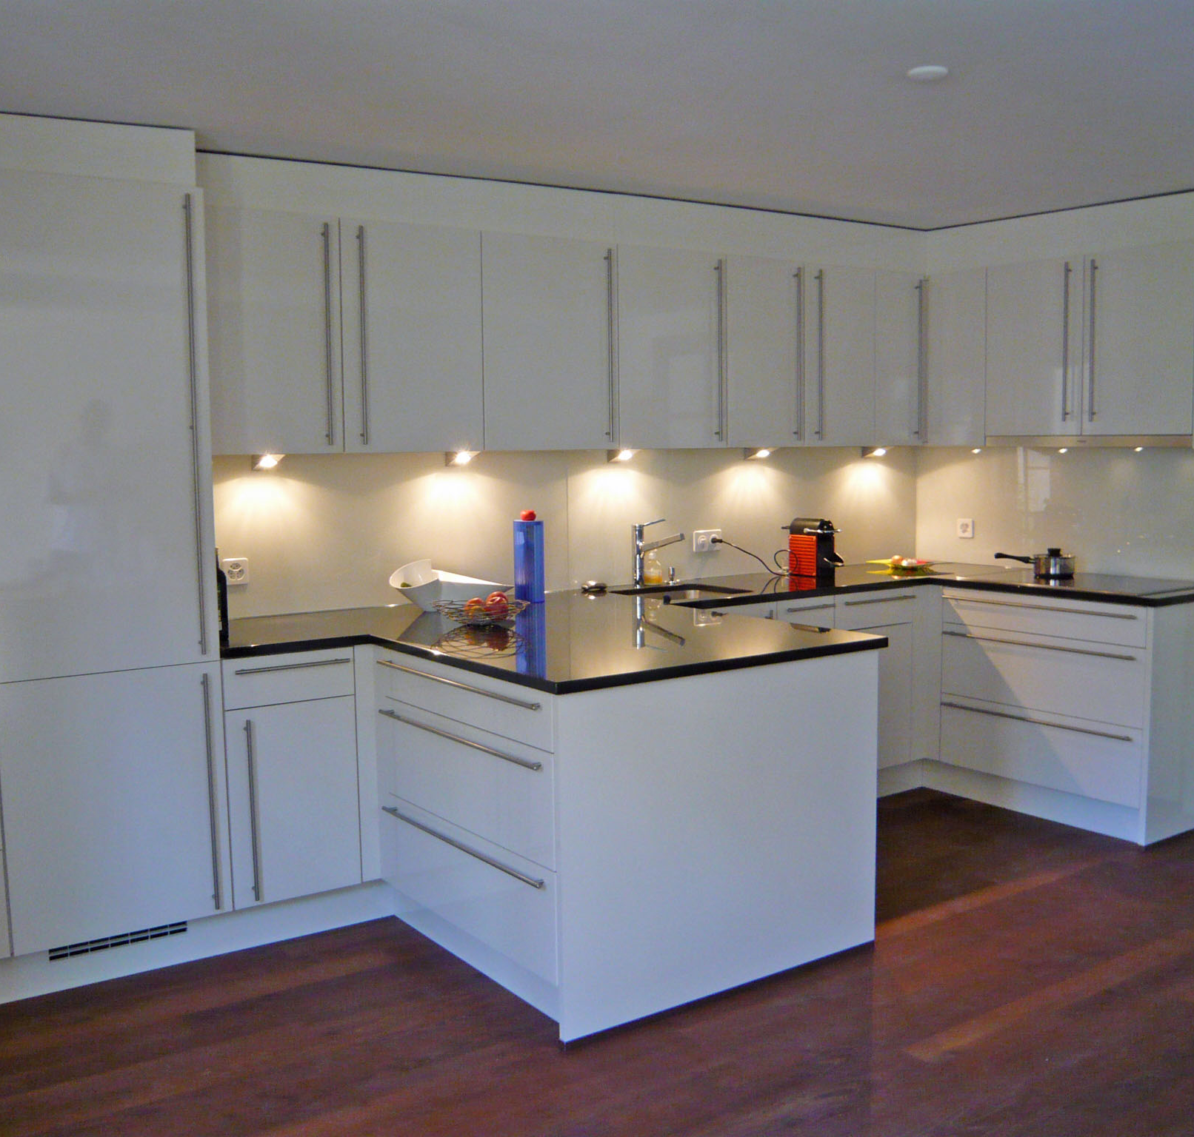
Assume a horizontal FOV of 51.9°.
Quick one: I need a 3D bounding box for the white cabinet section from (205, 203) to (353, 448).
[{"bbox_3d":[-1.077,-0.708,3.766,0.495,0.722,0.348,-4,7,-34],"label":"white cabinet section"}]

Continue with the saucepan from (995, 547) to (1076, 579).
[{"bbox_3d":[1.817,-0.024,5.074,0.315,0.122,0.160,1,6,21],"label":"saucepan"}]

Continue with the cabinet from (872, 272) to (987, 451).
[{"bbox_3d":[1.446,-0.897,5.365,0.705,0.726,0.697,-4,6,-34],"label":"cabinet"}]

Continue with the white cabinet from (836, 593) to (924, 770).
[{"bbox_3d":[0.973,0.432,5.203,0.515,0.729,0.609,-4,6,-34],"label":"white cabinet"}]

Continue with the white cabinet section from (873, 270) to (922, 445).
[{"bbox_3d":[1.186,-0.885,5.303,0.313,0.722,0.348,-4,7,-34],"label":"white cabinet section"}]

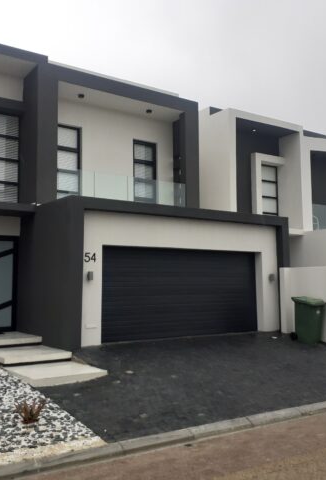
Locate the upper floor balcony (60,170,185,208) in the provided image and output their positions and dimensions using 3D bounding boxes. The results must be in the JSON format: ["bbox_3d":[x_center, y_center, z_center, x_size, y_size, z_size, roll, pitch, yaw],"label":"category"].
[{"bbox_3d":[-0.985,-1.227,13.403,3.950,0.970,0.040,3,-6,-34],"label":"upper floor balcony"}]

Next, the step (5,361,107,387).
[{"bbox_3d":[-1.942,2.344,8.894,1.350,0.125,1.600,3,-6,-34],"label":"step"}]

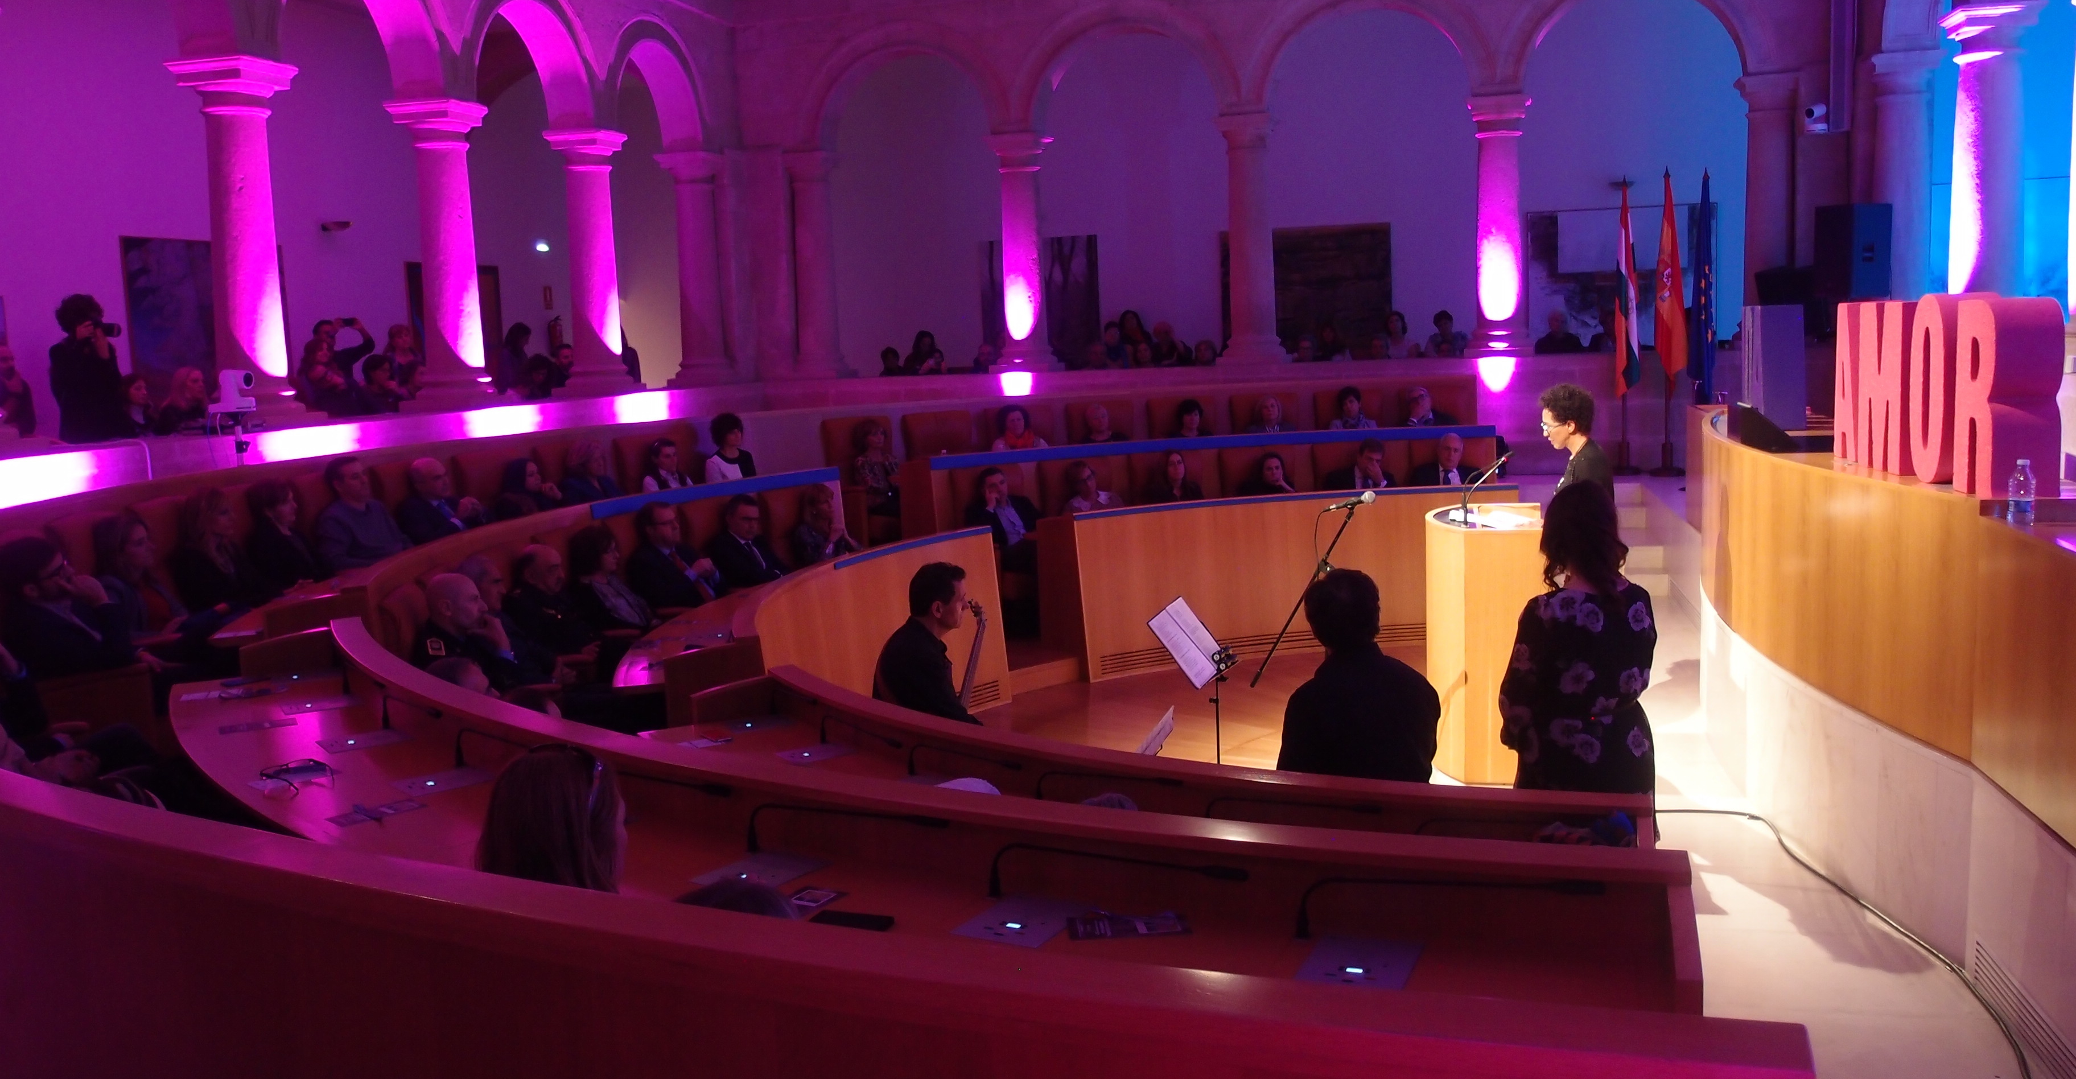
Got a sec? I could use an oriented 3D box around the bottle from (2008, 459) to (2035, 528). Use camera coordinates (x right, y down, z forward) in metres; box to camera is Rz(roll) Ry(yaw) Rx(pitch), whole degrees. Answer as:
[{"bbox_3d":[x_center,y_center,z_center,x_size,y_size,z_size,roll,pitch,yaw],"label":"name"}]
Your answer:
[{"bbox_3d":[2.372,-0.110,4.050,0.063,0.168,0.063,0,7,15],"label":"bottle"}]

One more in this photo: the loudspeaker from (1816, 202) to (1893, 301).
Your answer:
[{"bbox_3d":[5.471,-1.927,11.273,0.360,0.655,0.370,-5,8,-22],"label":"loudspeaker"}]

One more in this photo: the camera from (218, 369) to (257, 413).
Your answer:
[{"bbox_3d":[-4.121,-0.764,8.603,0.190,0.215,0.170,-1,7,10],"label":"camera"}]

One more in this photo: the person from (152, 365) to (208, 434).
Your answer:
[{"bbox_3d":[-5.430,-0.475,11.025,0.720,1.300,0.520,-2,7,3],"label":"person"}]

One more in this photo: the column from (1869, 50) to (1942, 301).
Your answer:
[{"bbox_3d":[7.061,-2.722,13.569,0.560,2.265,0.560,0,7,16],"label":"column"}]

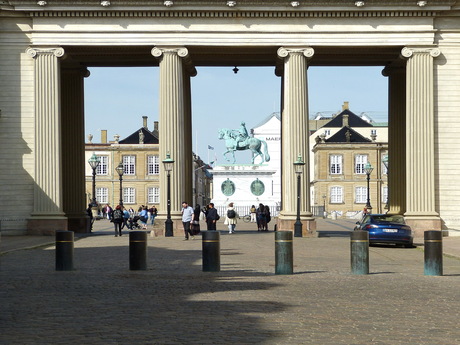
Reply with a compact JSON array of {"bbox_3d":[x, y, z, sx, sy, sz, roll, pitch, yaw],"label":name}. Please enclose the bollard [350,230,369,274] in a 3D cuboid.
[{"bbox_3d":[3.031,1.867,26.600,0.420,1.010,0.420,0,-2,1],"label":"bollard"}]

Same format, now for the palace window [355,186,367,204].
[{"bbox_3d":[18.641,3.260,162.000,1.700,2.450,0.250,0,-2,1],"label":"palace window"}]

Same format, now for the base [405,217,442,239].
[{"bbox_3d":[9.882,2.806,58.300,1.852,1.047,1.800,0,-2,1],"label":"base"}]

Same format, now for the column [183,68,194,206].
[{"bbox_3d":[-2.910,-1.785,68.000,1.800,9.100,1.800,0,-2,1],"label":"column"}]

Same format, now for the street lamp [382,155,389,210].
[{"bbox_3d":[18.526,1.442,134.000,1.300,7.000,1.300,0,-2,1],"label":"street lamp"}]

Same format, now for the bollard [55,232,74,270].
[{"bbox_3d":[-3.995,1.912,27.700,0.430,0.950,0.430,0,-2,1],"label":"bollard"}]

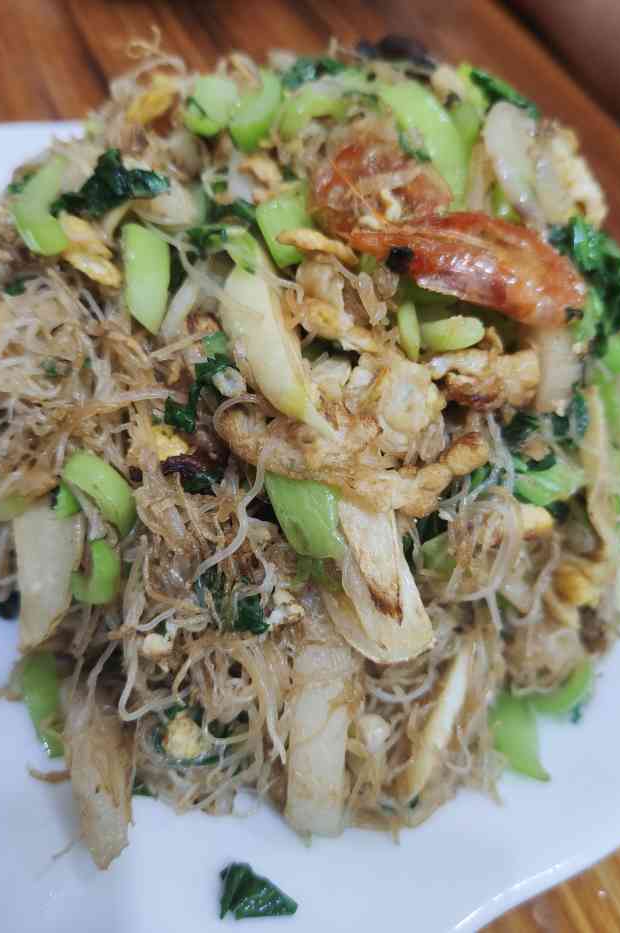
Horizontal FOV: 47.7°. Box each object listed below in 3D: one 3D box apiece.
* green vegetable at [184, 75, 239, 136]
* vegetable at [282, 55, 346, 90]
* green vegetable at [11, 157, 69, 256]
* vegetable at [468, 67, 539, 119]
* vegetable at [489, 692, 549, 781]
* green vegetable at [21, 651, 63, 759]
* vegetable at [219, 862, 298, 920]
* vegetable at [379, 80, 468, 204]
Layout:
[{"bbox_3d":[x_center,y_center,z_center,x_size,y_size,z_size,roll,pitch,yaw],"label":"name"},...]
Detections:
[{"bbox_3d":[-0.024,-0.087,0.172,0.011,0.012,0.015,19,86,1],"label":"green vegetable"},{"bbox_3d":[0.002,-0.150,0.267,0.024,0.010,0.012,0,59,0],"label":"vegetable"},{"bbox_3d":[-0.064,-0.061,0.169,0.011,0.011,0.023,6,86,7],"label":"green vegetable"},{"bbox_3d":[0.052,-0.099,0.191,0.007,0.010,0.025,-32,65,-17],"label":"vegetable"},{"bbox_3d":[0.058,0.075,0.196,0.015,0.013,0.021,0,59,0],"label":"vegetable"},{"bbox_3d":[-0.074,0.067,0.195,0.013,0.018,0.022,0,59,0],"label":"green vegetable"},{"bbox_3d":[-0.012,0.101,0.167,0.018,0.006,0.010,17,61,10],"label":"vegetable"},{"bbox_3d":[0.026,-0.074,0.163,0.010,0.010,0.031,-27,86,0],"label":"vegetable"}]

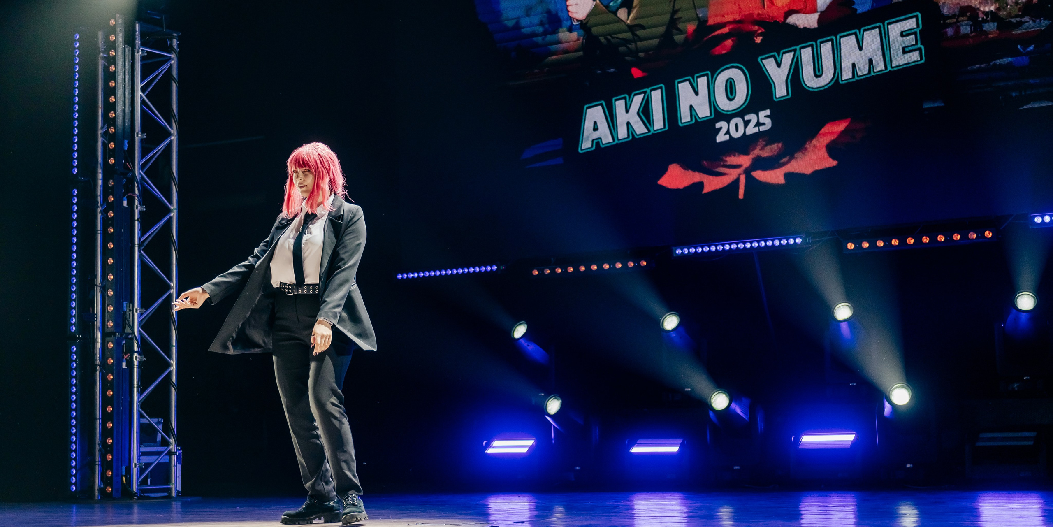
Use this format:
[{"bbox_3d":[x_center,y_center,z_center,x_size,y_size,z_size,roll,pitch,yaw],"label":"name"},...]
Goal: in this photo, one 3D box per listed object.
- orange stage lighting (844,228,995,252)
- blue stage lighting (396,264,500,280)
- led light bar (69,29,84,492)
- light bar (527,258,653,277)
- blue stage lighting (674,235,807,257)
[{"bbox_3d":[2.495,-0.145,10.185,1.000,0.080,0.090,-5,-7,33],"label":"orange stage lighting"},{"bbox_3d":[-0.591,0.067,12.204,0.980,0.070,0.065,-5,-7,33],"label":"blue stage lighting"},{"bbox_3d":[-2.910,-0.025,10.439,0.070,3.010,0.070,-5,-7,29],"label":"led light bar"},{"bbox_3d":[0.467,0.037,11.518,1.000,0.080,0.090,-5,-7,33],"label":"light bar"},{"bbox_3d":[1.445,-0.116,10.866,0.980,0.070,0.065,-5,-7,33],"label":"blue stage lighting"}]

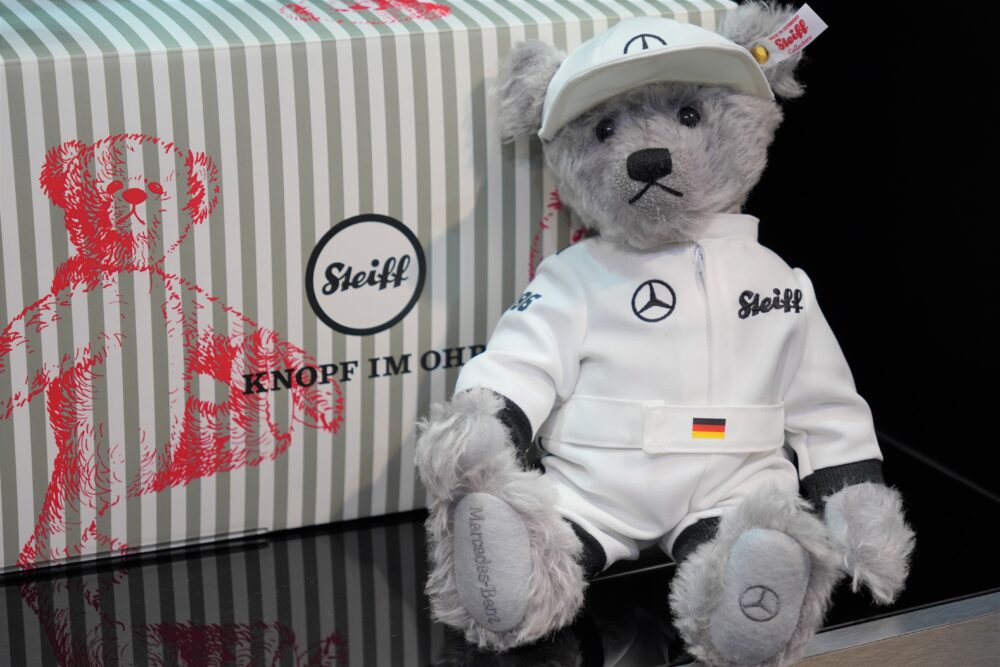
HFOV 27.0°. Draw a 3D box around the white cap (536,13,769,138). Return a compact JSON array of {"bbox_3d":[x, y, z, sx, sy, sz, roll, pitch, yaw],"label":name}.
[{"bbox_3d":[0.063,-0.110,0.870,0.098,0.056,0.105,-9,-15,3],"label":"white cap"}]

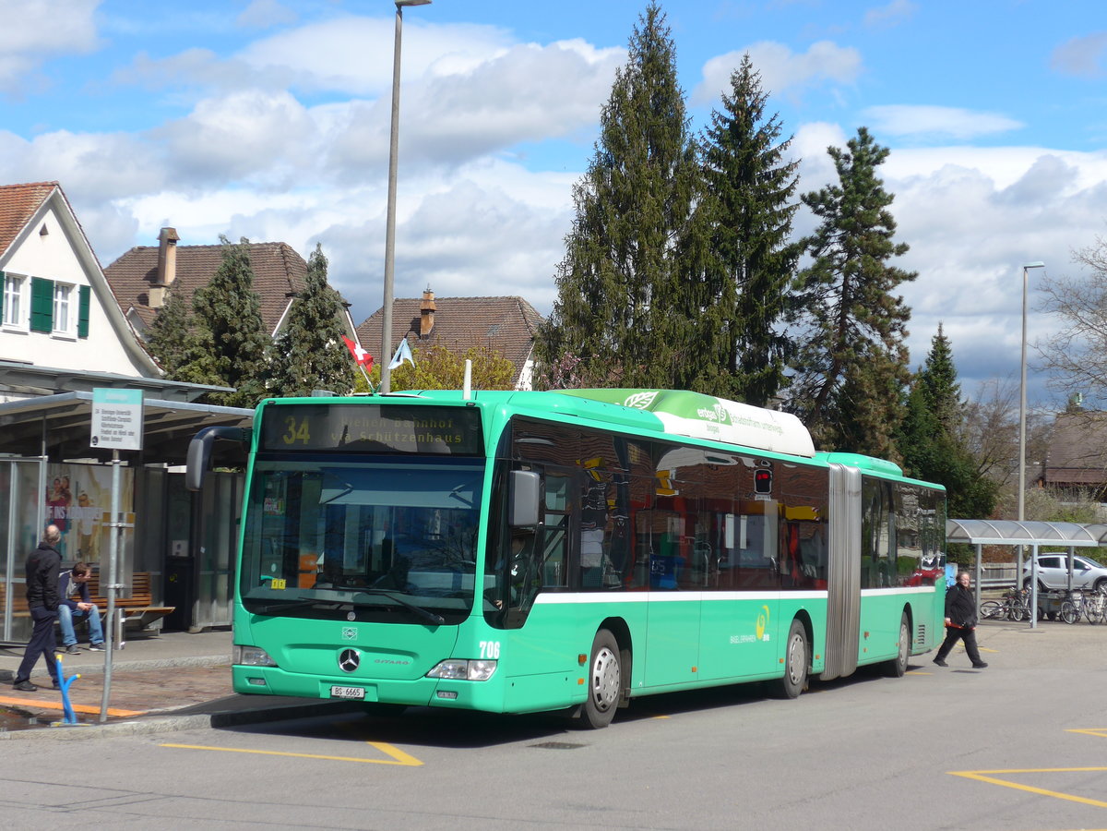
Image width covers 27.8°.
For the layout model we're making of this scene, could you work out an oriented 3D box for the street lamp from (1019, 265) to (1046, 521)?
[{"bbox_3d":[13.262,0.749,62.696,0.750,10.110,0.250,2,-3,0],"label":"street lamp"}]

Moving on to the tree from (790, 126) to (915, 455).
[{"bbox_3d":[9.532,-1.568,72.528,4.300,15.700,4.300,2,-3,0],"label":"tree"}]

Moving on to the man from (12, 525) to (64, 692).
[{"bbox_3d":[-5.234,1.955,22.700,0.620,1.700,0.520,4,-4,-35],"label":"man"}]

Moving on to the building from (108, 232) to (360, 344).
[{"bbox_3d":[-11.614,-0.152,74.666,8.200,11.900,8.500,0,-4,28],"label":"building"}]

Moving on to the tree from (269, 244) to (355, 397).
[{"bbox_3d":[-6.826,0.203,61.702,2.700,9.910,2.700,2,-3,0],"label":"tree"}]

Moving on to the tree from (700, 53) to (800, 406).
[{"bbox_3d":[5.985,-2.792,71.464,4.400,17.810,4.400,2,-3,0],"label":"tree"}]

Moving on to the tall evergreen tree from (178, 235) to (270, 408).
[{"bbox_3d":[-9.282,0.039,61.696,3.100,10.090,3.100,2,-3,0],"label":"tall evergreen tree"}]

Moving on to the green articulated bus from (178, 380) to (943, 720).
[{"bbox_3d":[1.760,1.654,27.001,2.800,3.340,17.950,0,-4,22],"label":"green articulated bus"}]

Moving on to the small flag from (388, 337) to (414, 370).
[{"bbox_3d":[-1.303,-0.531,19.100,0.240,0.290,0.120,0,-4,22],"label":"small flag"}]

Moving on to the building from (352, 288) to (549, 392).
[{"bbox_3d":[-3.873,0.991,86.666,8.200,11.510,8.500,0,-4,25],"label":"building"}]

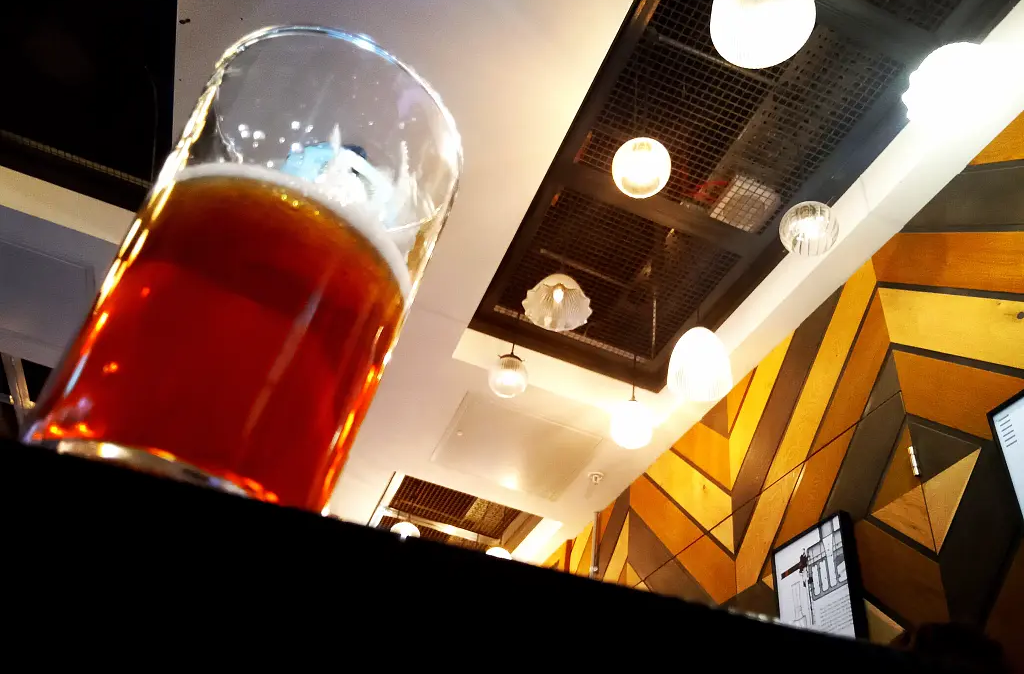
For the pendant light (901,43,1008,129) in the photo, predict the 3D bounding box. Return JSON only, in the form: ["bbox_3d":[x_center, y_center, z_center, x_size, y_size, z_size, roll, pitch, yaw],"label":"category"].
[{"bbox_3d":[1.076,-0.639,2.028,0.245,0.135,0.245,6,-39,5],"label":"pendant light"}]

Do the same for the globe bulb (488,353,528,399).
[{"bbox_3d":[-0.014,0.155,3.262,0.157,0.188,0.157,6,-39,5],"label":"globe bulb"}]

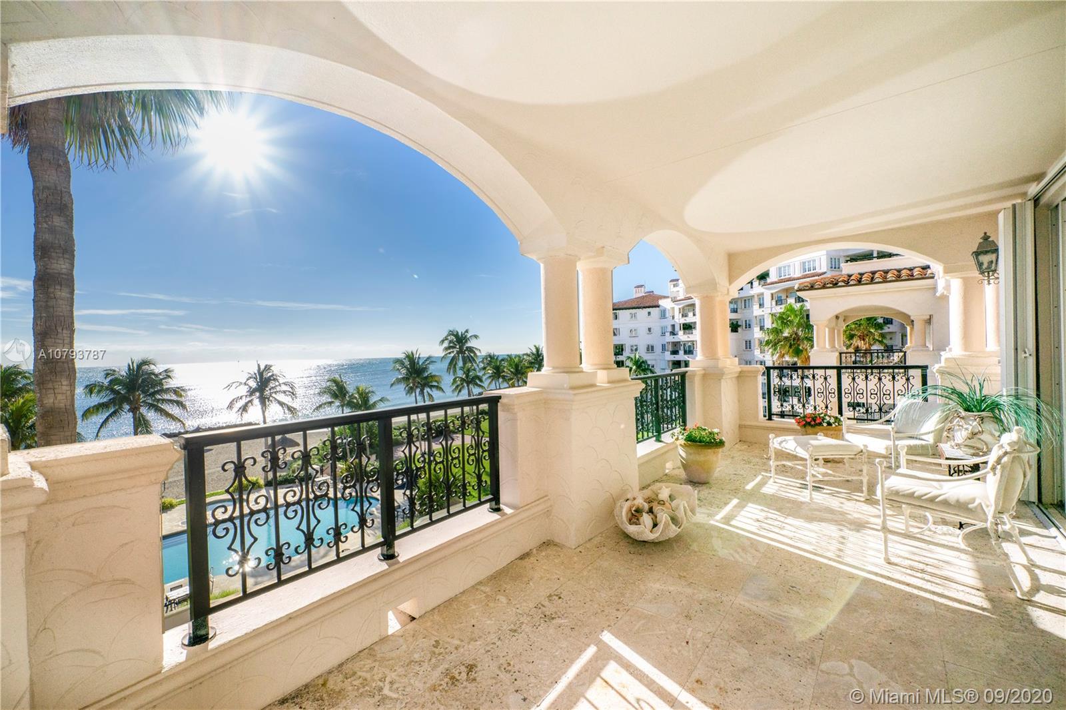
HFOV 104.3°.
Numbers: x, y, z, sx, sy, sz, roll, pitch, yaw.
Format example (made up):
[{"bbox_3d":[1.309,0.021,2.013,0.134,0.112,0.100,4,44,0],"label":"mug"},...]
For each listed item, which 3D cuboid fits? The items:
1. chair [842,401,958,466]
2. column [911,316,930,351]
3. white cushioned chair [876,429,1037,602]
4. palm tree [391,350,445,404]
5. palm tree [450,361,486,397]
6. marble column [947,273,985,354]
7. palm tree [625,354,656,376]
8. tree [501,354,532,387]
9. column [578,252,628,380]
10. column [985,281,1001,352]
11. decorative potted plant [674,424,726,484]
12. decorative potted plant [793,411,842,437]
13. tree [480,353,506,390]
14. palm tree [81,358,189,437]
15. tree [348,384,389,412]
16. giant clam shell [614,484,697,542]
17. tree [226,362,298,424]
[{"bbox_3d":[3.474,0.831,3.974,0.670,0.820,0.640,-2,0,-1],"label":"chair"},{"bbox_3d":[12.148,-0.697,13.000,0.360,1.090,0.360,-1,0,37],"label":"column"},{"bbox_3d":[2.595,0.860,2.537,0.630,0.820,0.640,-2,0,-39],"label":"white cushioned chair"},{"bbox_3d":[-13.237,5.391,48.331,5.900,11.950,5.900,-2,0,-15],"label":"palm tree"},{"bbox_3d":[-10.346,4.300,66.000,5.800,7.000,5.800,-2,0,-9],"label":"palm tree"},{"bbox_3d":[4.780,-0.455,4.571,0.280,0.890,0.280,-1,0,40],"label":"marble column"},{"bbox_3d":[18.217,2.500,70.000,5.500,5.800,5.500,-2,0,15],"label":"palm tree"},{"bbox_3d":[-2.488,5.421,65.975,5.000,11.110,5.000,-2,0,-2],"label":"tree"},{"bbox_3d":[0.603,-0.316,3.577,0.350,1.080,0.350,-2,0,0],"label":"column"},{"bbox_3d":[5.627,-0.482,5.032,0.270,0.890,0.270,-1,0,40],"label":"column"},{"bbox_3d":[1.755,1.001,4.289,0.500,0.570,0.500,-2,0,22],"label":"decorative potted plant"},{"bbox_3d":[3.570,0.979,5.160,0.500,0.590,0.440,-2,0,24],"label":"decorative potted plant"},{"bbox_3d":[-6.441,5.394,68.974,4.700,11.350,4.700,-2,0,-5],"label":"tree"},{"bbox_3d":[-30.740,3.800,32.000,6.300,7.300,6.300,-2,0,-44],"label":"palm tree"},{"bbox_3d":[-18.938,7.434,47.446,4.700,8.200,4.700,-2,0,-22],"label":"tree"},{"bbox_3d":[0.945,1.209,3.200,0.530,0.290,0.660,-1,0,44],"label":"giant clam shell"},{"bbox_3d":[-23.968,6.197,36.929,5.500,11.060,5.500,-2,0,-33],"label":"tree"}]

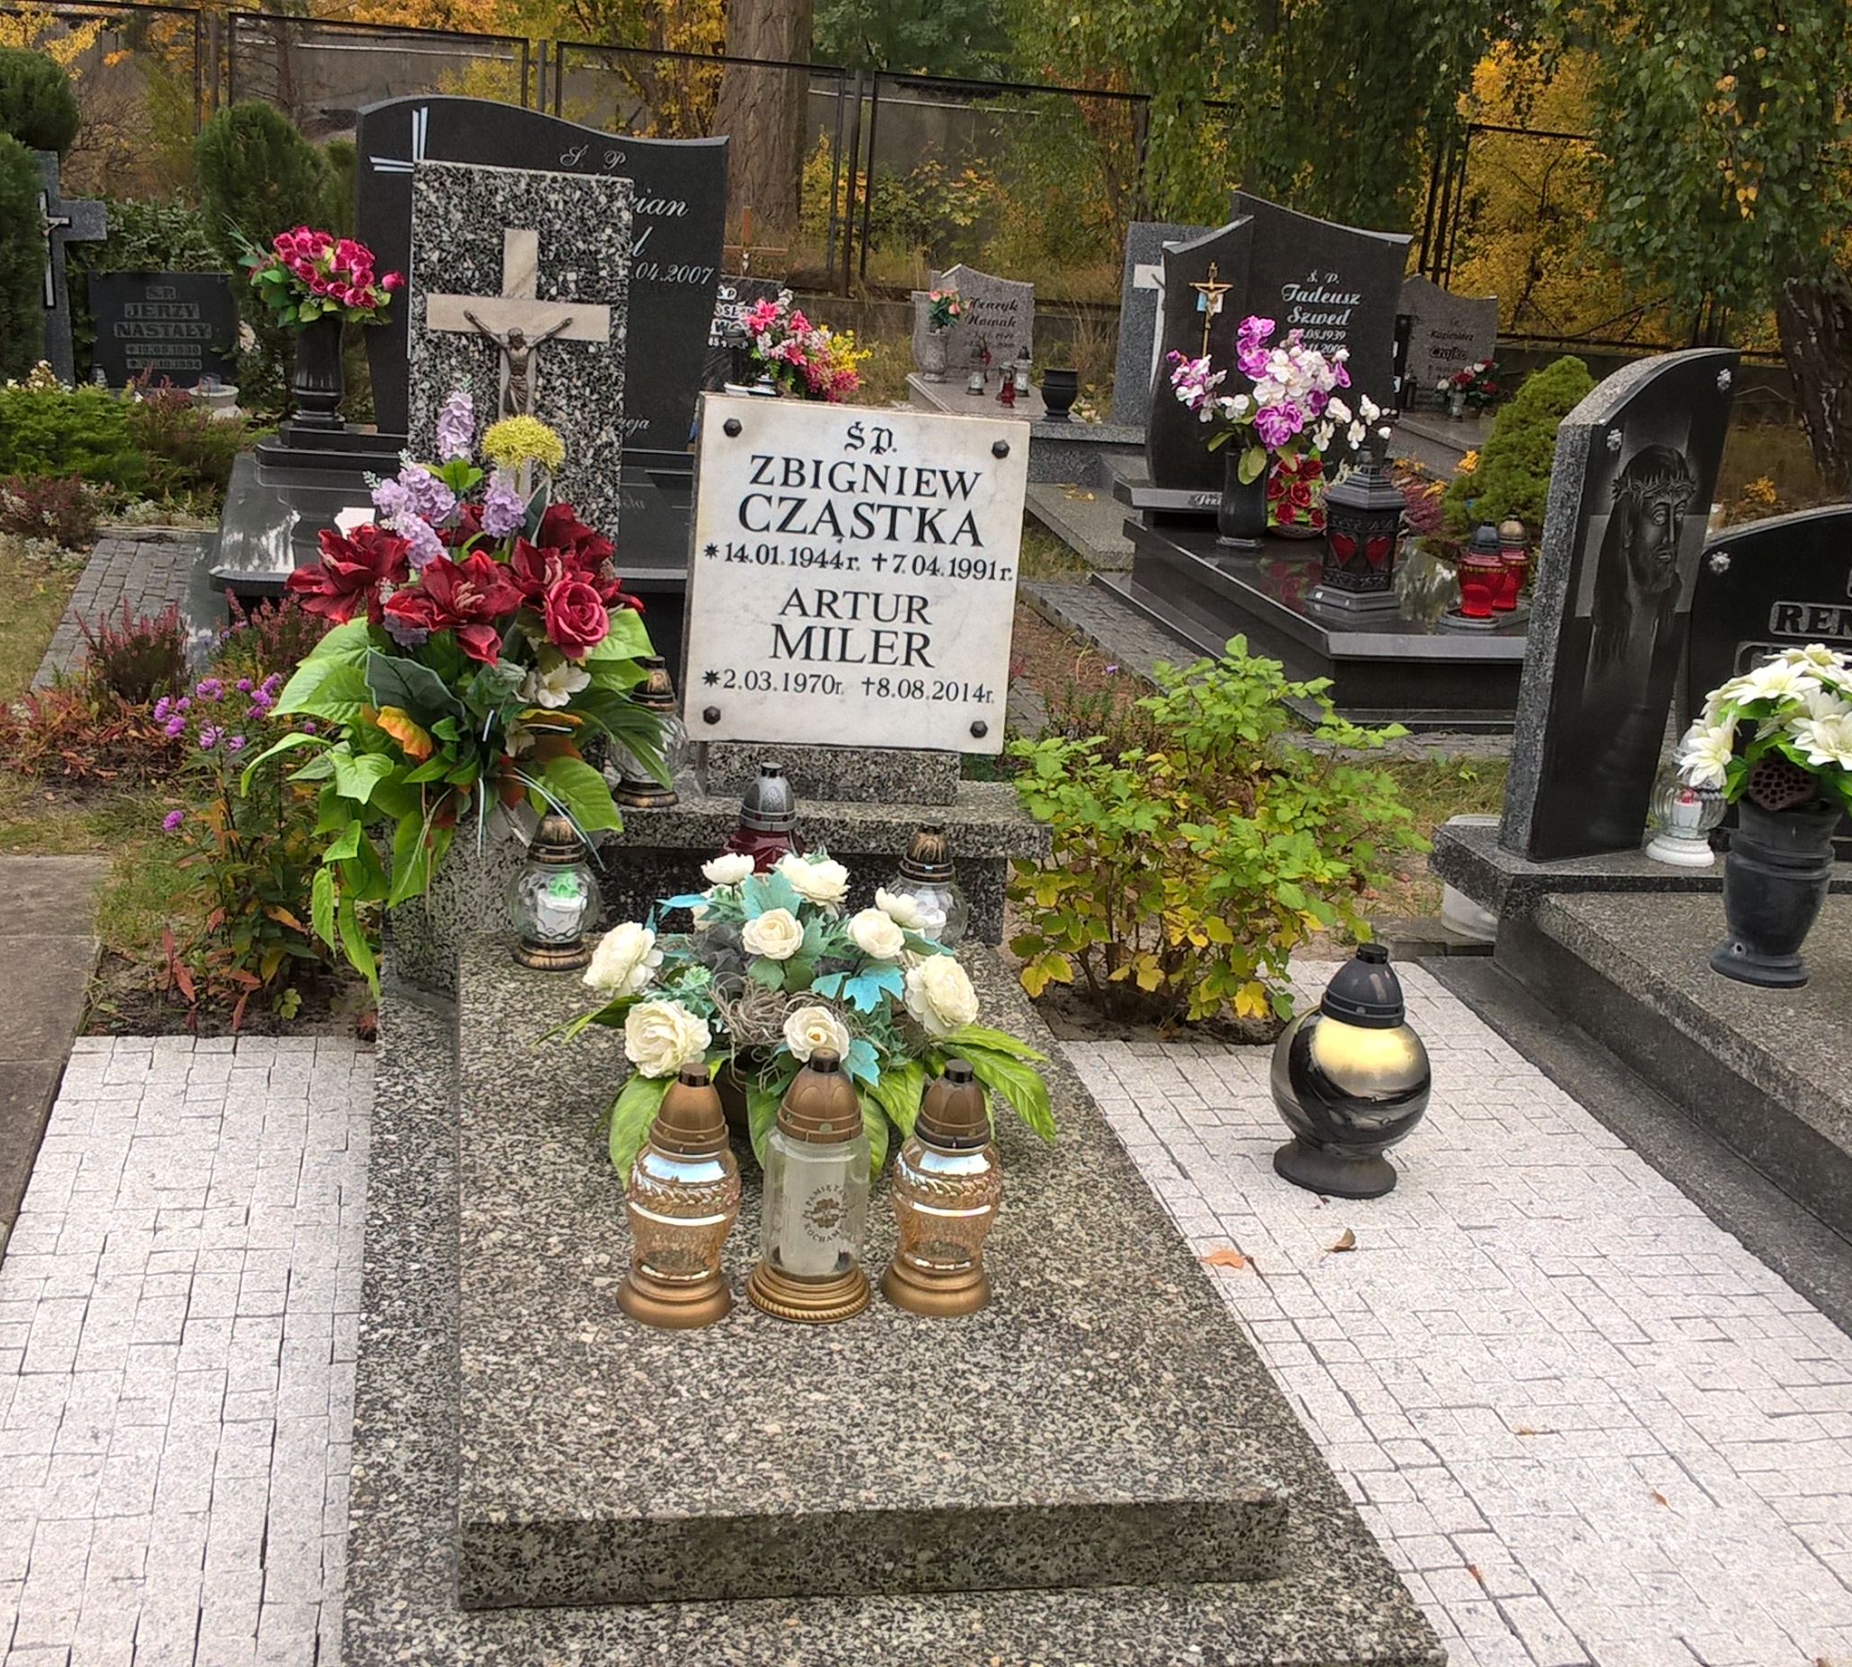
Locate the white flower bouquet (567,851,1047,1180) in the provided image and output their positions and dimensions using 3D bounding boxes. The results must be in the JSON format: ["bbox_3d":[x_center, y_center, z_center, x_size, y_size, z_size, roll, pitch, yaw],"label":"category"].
[{"bbox_3d":[-0.137,0.173,2.727,0.550,0.310,0.450,2,16,-12],"label":"white flower bouquet"}]

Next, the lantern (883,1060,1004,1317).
[{"bbox_3d":[0.021,0.334,2.268,0.109,0.236,0.109,1,18,-13],"label":"lantern"}]

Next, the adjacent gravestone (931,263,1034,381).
[{"bbox_3d":[0.282,-2.499,11.500,0.480,0.570,0.100,3,16,-7],"label":"adjacent gravestone"}]

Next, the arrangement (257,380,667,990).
[{"bbox_3d":[-0.601,-0.182,3.025,0.500,0.700,0.380,1,18,-13],"label":"arrangement"}]

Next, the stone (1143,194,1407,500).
[{"bbox_3d":[1.073,-1.506,7.265,0.760,0.870,0.150,0,18,-15],"label":"stone"}]

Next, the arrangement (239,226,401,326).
[{"bbox_3d":[-1.447,-1.325,5.617,0.400,0.260,0.340,2,16,-12],"label":"arrangement"}]

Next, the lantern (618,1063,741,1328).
[{"bbox_3d":[-0.229,0.331,2.205,0.109,0.237,0.109,1,18,-13],"label":"lantern"}]

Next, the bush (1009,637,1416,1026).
[{"bbox_3d":[0.410,-0.012,3.717,0.610,0.570,0.550,2,16,-12],"label":"bush"}]

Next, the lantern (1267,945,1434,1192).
[{"bbox_3d":[0.573,0.310,3.166,0.219,0.322,0.219,2,16,-12],"label":"lantern"}]

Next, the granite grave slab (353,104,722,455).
[{"bbox_3d":[-0.944,-1.363,5.781,0.838,0.813,0.100,2,16,-12],"label":"granite grave slab"}]

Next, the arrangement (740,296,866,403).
[{"bbox_3d":[-0.473,-1.850,9.000,0.450,0.400,0.350,2,16,-12],"label":"arrangement"}]

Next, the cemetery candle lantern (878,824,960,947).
[{"bbox_3d":[-0.004,0.092,3.254,0.125,0.200,0.125,2,16,-12],"label":"cemetery candle lantern"}]

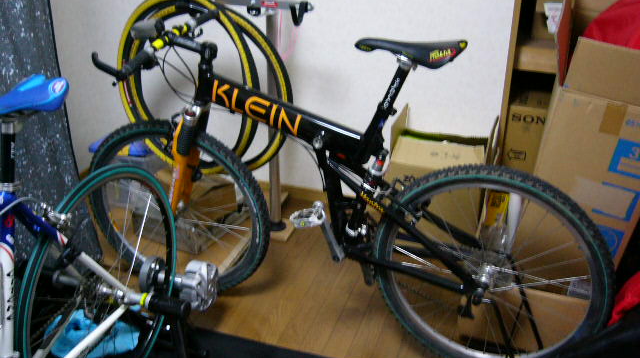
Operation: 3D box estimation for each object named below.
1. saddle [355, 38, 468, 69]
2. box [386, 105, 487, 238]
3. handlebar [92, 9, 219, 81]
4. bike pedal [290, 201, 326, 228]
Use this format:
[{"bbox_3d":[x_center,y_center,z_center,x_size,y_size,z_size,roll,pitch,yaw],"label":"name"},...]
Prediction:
[{"bbox_3d":[0.226,-0.330,1.643,0.285,0.078,0.140,10,26,21],"label":"saddle"},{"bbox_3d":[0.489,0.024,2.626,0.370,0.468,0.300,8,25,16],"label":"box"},{"bbox_3d":[-0.461,-0.431,1.924,0.165,0.115,0.600,7,29,15],"label":"handlebar"},{"bbox_3d":[-0.030,0.101,1.796,0.088,0.035,0.095,-5,20,27],"label":"bike pedal"}]

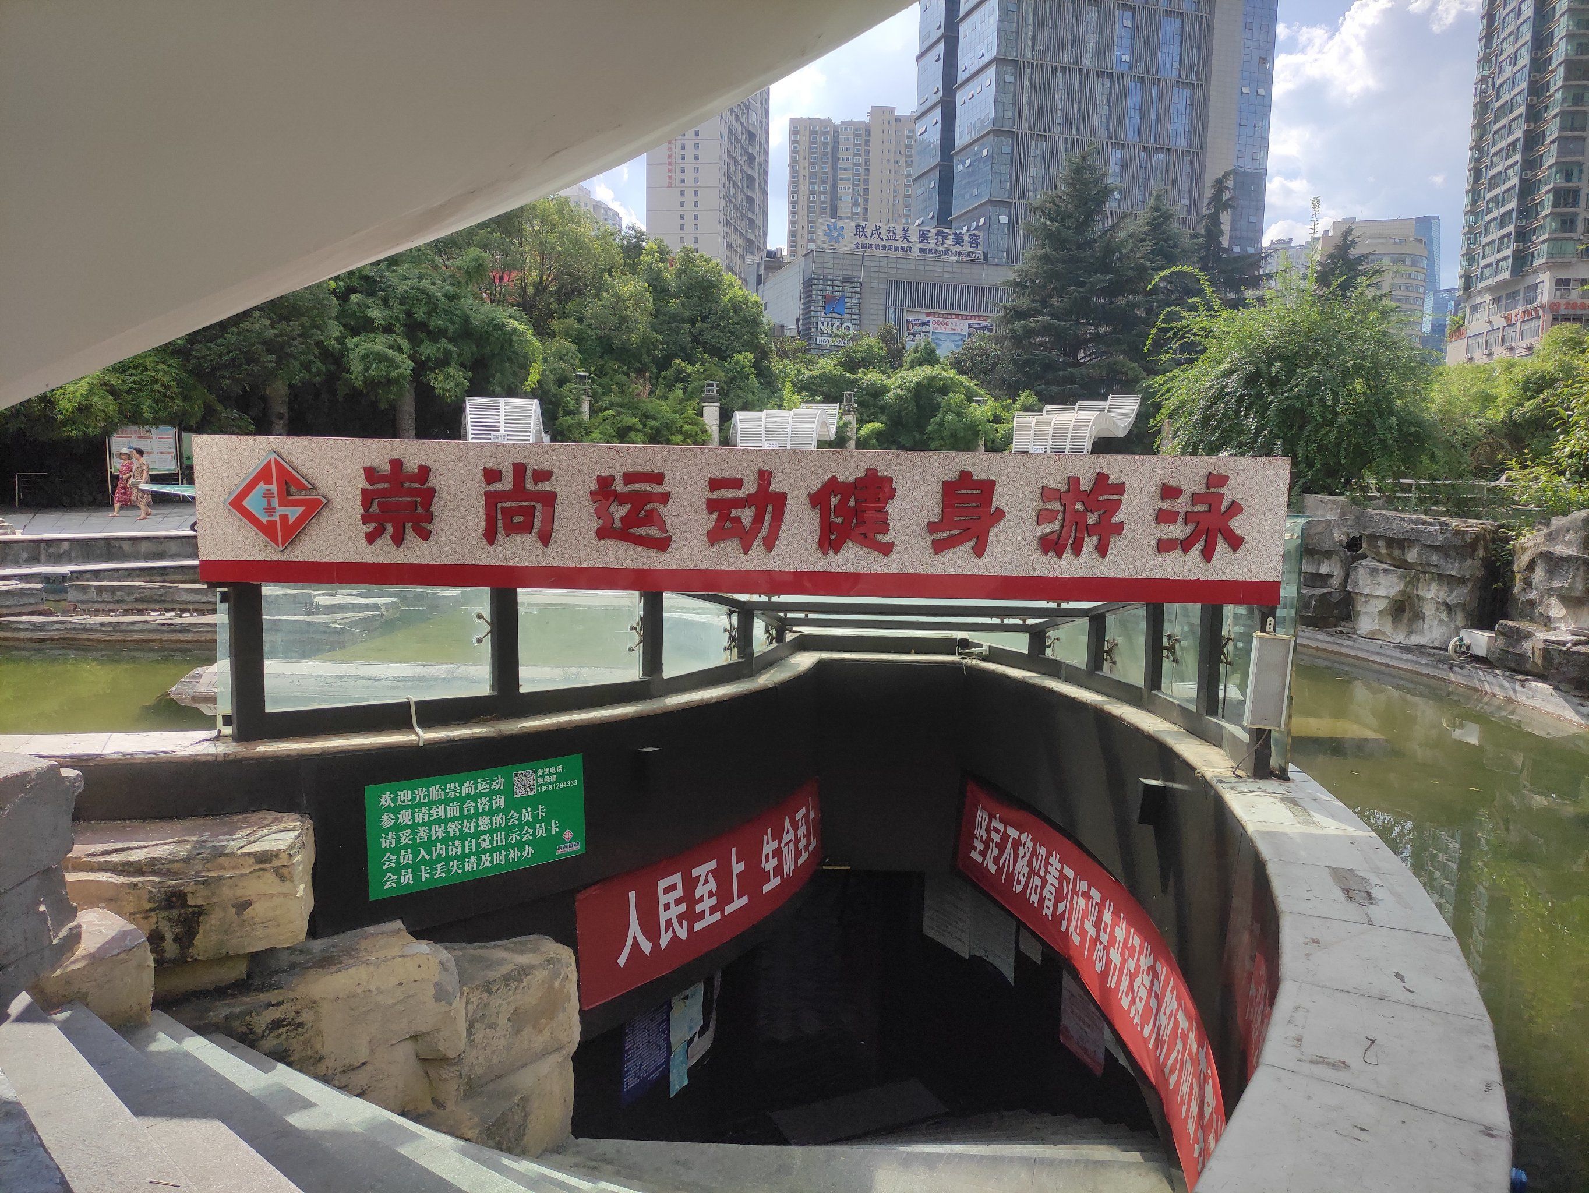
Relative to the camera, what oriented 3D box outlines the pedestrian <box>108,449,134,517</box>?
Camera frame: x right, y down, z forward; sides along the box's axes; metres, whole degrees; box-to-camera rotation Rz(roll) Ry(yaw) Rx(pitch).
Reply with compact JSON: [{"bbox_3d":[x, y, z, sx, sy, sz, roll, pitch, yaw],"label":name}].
[{"bbox_3d":[-15.488,-2.612,26.400,0.550,1.580,0.500,-5,9,-41],"label":"pedestrian"}]

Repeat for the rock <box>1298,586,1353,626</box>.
[{"bbox_3d":[6.718,0.126,14.600,0.750,0.480,0.650,6,8,37],"label":"rock"}]

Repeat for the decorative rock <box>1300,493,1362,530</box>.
[{"bbox_3d":[6.953,-1.104,14.900,0.850,0.440,0.750,6,8,37],"label":"decorative rock"}]

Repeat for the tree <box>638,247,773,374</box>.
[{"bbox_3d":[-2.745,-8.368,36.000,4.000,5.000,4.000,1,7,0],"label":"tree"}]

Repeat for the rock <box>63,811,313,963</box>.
[{"bbox_3d":[-2.514,1.202,4.750,0.970,0.430,0.500,0,7,-10],"label":"rock"}]

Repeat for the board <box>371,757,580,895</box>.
[{"bbox_3d":[-1.673,1.216,6.167,1.210,0.590,0.020,-5,9,-39],"label":"board"}]

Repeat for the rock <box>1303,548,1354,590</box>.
[{"bbox_3d":[6.780,-0.358,14.700,0.700,0.540,0.650,6,8,37],"label":"rock"}]

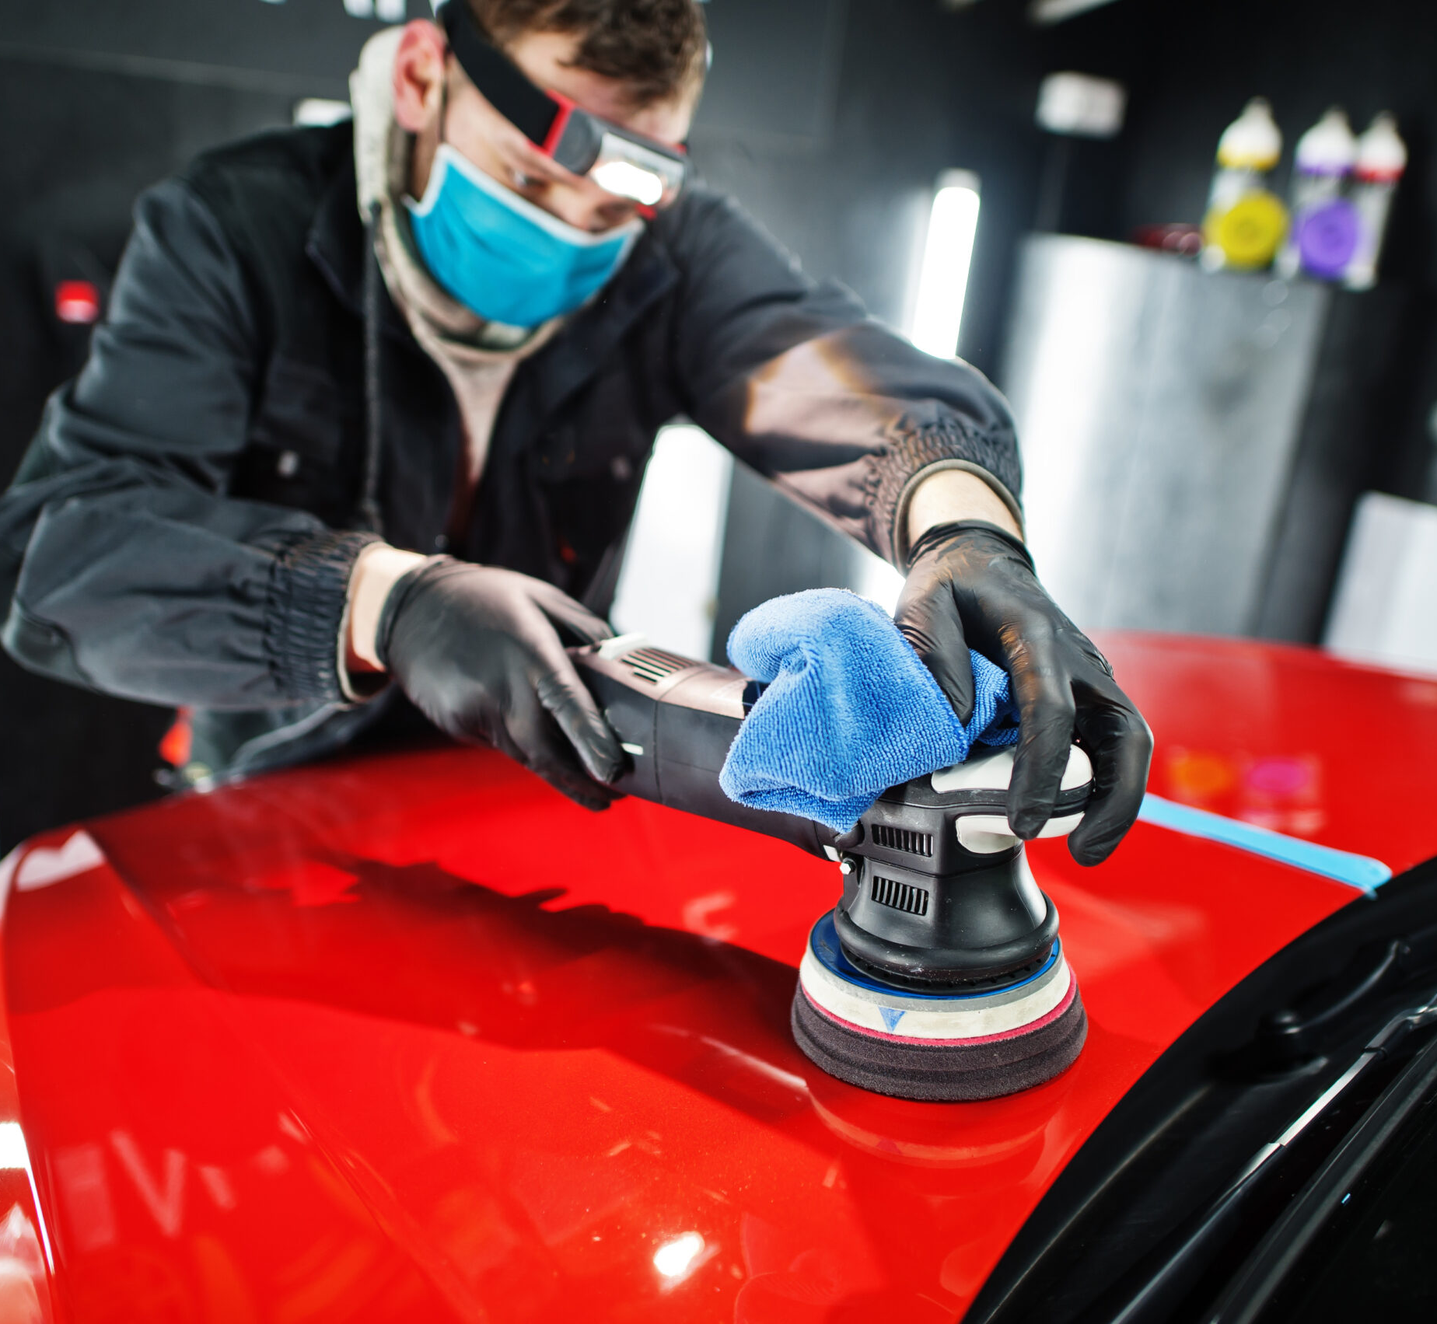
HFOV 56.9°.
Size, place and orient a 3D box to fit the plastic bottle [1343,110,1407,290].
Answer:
[{"bbox_3d":[1.062,-0.753,2.170,0.082,0.260,0.082,12,18,22],"label":"plastic bottle"}]

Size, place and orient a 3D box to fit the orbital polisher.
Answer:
[{"bbox_3d":[0.012,0.089,0.734,0.385,0.175,0.152,7,19,33],"label":"orbital polisher"}]

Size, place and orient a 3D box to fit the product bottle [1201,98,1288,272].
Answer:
[{"bbox_3d":[0.844,-0.762,2.120,0.082,0.260,0.082,11,17,18],"label":"product bottle"}]

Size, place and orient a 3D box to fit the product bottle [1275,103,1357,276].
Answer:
[{"bbox_3d":[0.968,-0.750,2.130,0.082,0.260,0.082,12,17,20],"label":"product bottle"}]

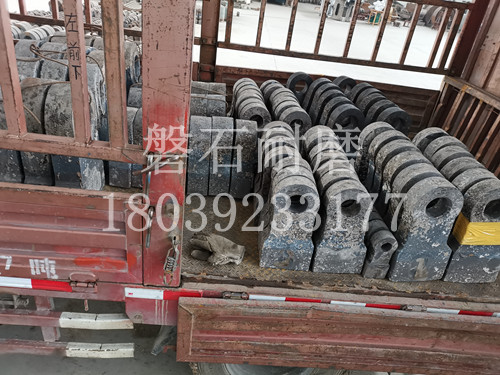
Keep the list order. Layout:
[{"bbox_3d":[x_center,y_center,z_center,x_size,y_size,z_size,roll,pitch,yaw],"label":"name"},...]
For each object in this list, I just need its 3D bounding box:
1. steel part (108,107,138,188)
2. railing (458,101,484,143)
[{"bbox_3d":[-0.698,-0.238,2.163,0.125,0.424,0.220,6,29,-4],"label":"steel part"},{"bbox_3d":[1.794,-0.502,3.161,0.040,0.420,0.050,6,28,-3],"label":"railing"}]

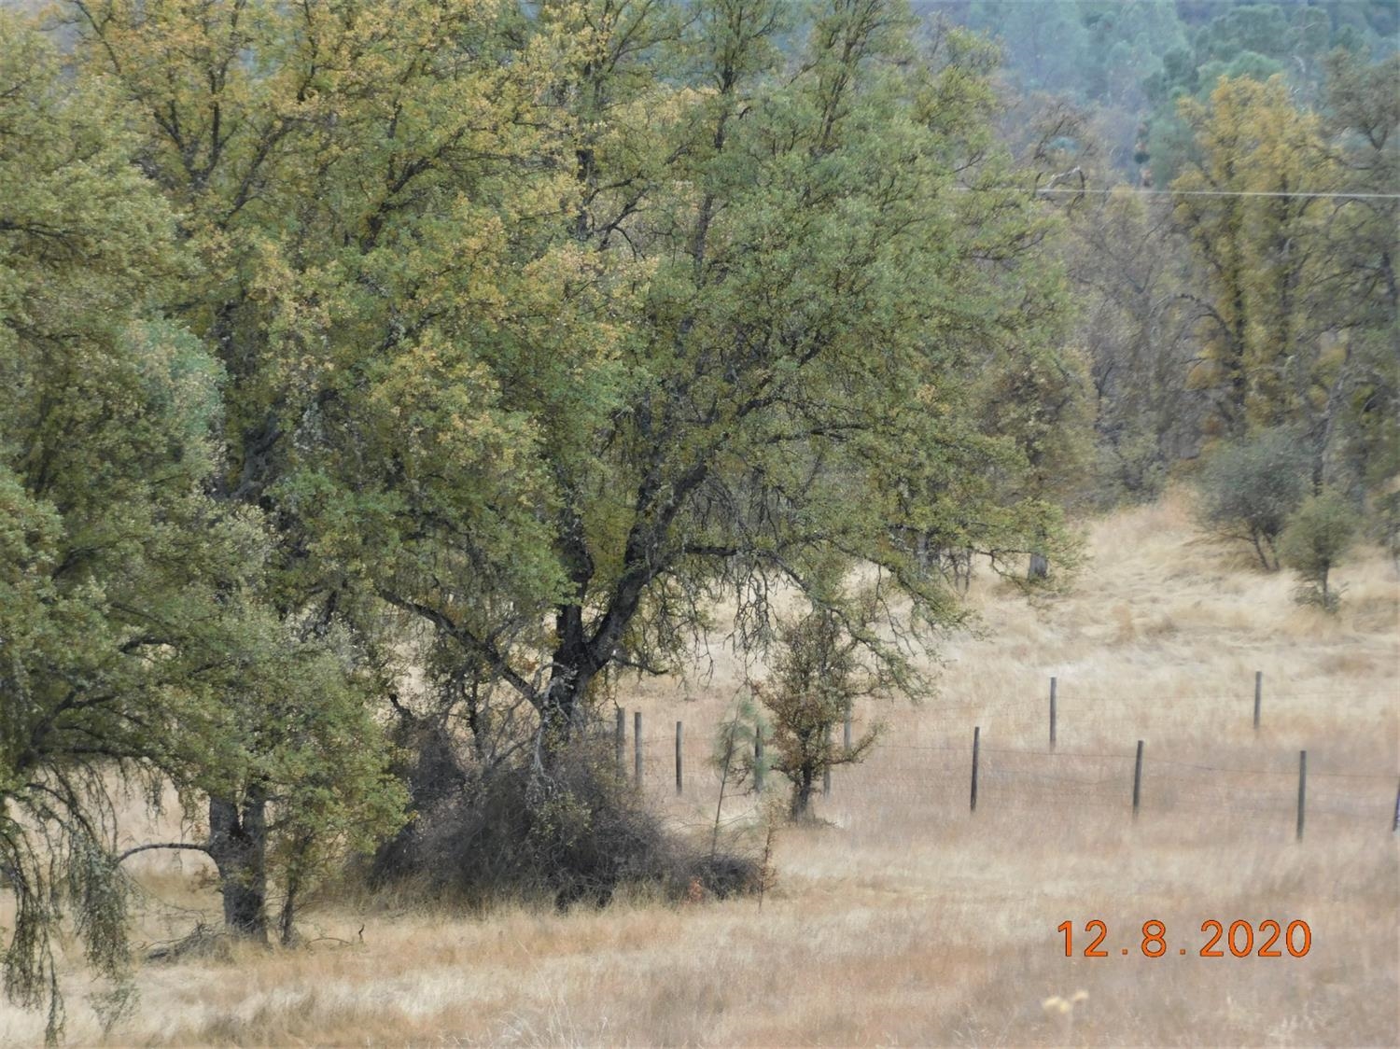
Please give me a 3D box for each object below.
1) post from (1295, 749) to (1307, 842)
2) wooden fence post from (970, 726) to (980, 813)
[{"bbox_3d":[9.516,4.294,170.000,0.092,1.450,0.092,2,1,0],"label":"post"},{"bbox_3d":[4.584,4.078,179.000,0.082,1.440,0.082,3,1,0],"label":"wooden fence post"}]

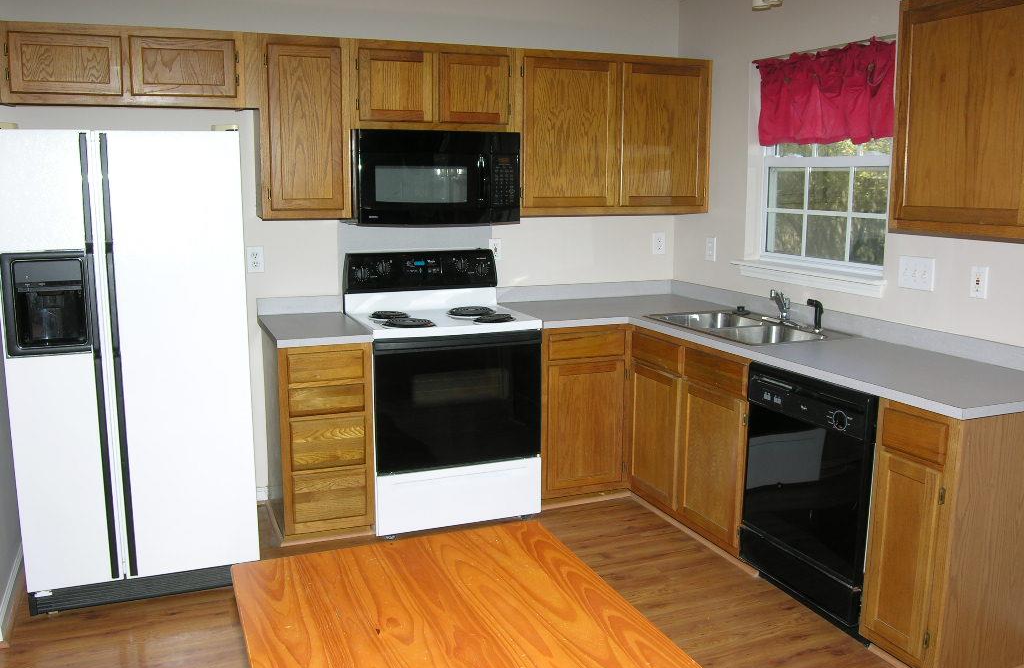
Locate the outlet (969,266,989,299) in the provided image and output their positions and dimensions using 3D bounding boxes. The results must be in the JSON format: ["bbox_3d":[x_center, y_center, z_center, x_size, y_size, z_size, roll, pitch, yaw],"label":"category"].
[{"bbox_3d":[1.630,-0.180,3.096,0.008,0.109,0.071,-4,11,-23],"label":"outlet"}]

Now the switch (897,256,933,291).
[{"bbox_3d":[1.524,-0.226,3.341,0.008,0.116,0.163,-4,11,-23],"label":"switch"}]

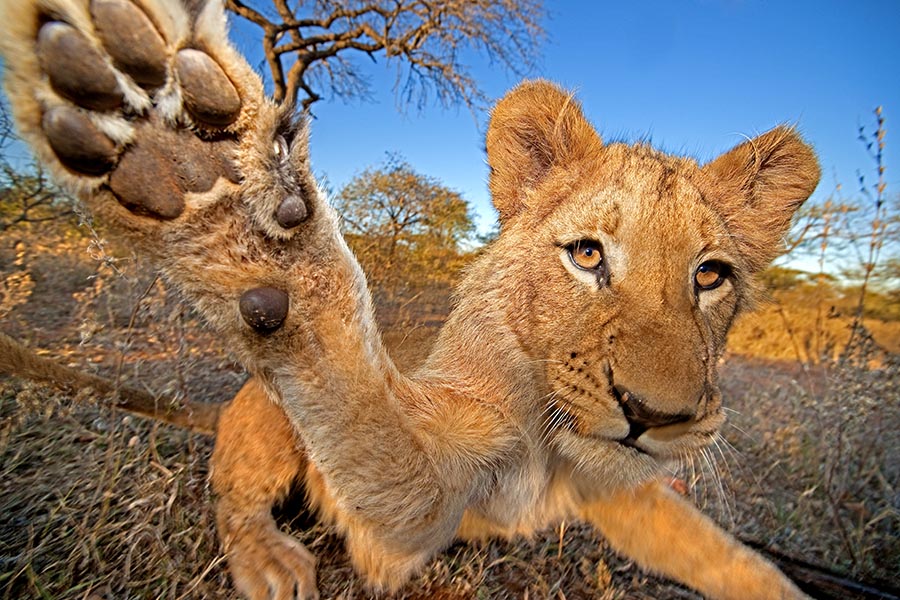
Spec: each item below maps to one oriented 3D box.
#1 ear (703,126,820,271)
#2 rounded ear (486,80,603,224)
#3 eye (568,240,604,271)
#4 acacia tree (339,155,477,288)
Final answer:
[{"bbox_3d":[0.298,-0.093,0.385,0.082,0.104,0.050,32,-3,-16],"label":"ear"},{"bbox_3d":[0.090,-0.135,0.385,0.096,0.115,0.053,-3,-2,15],"label":"rounded ear"},{"bbox_3d":[0.109,-0.036,0.322,0.026,0.020,0.018,10,6,16],"label":"eye"},{"bbox_3d":[-1.276,-2.132,11.000,3.569,3.473,3.376,4,5,0],"label":"acacia tree"}]

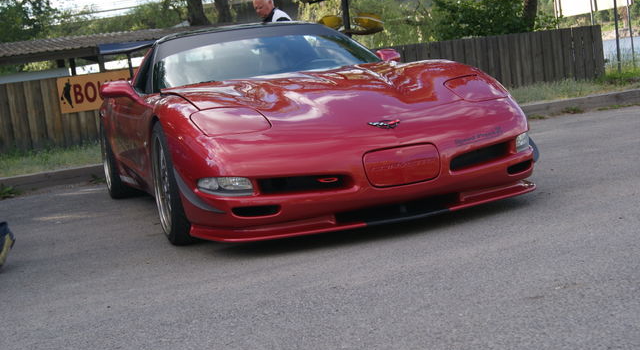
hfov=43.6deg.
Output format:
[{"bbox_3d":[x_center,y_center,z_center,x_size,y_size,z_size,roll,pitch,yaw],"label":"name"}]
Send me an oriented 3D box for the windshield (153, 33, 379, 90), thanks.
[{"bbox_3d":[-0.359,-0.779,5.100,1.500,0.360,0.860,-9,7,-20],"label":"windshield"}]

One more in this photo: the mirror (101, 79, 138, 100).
[{"bbox_3d":[-1.209,-0.531,4.869,0.220,0.130,0.150,-9,7,-20],"label":"mirror"}]

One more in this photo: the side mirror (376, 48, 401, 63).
[{"bbox_3d":[0.470,-0.800,5.488,0.220,0.130,0.150,-9,7,-20],"label":"side mirror"}]

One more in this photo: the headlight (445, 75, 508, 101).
[{"bbox_3d":[0.751,-0.433,4.083,0.300,0.120,0.400,-9,7,-20],"label":"headlight"}]

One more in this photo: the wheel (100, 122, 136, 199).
[{"bbox_3d":[-1.614,-0.151,6.569,0.260,0.666,0.666,-9,7,-20],"label":"wheel"}]

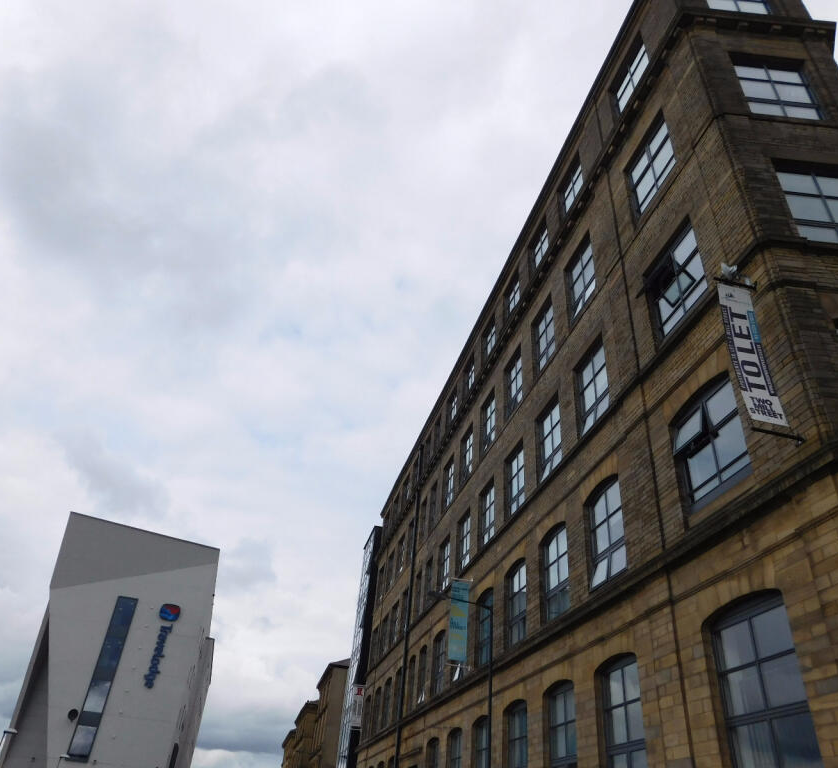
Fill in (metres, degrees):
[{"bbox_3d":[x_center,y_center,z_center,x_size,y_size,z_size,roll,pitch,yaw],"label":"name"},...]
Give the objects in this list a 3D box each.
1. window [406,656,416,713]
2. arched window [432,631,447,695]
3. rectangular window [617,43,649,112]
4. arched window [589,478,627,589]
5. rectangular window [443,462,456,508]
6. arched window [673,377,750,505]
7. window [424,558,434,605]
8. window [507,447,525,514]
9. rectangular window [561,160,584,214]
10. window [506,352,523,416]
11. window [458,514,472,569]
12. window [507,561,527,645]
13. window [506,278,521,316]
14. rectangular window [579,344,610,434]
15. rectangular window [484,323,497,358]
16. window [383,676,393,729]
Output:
[{"bbox_3d":[-0.254,13.635,30.849,0.180,2.240,1.365,11,-35,-9],"label":"window"},{"bbox_3d":[0.898,11.019,26.890,0.180,2.254,1.820,11,-35,-9],"label":"arched window"},{"bbox_3d":[5.950,-8.410,19.021,0.200,1.632,1.714,11,-35,-9],"label":"rectangular window"},{"bbox_3d":[4.309,3.362,15.416,0.180,2.163,1.680,11,-35,-9],"label":"arched window"},{"bbox_3d":[1.484,4.523,30.950,0.200,2.040,1.714,11,-35,-9],"label":"rectangular window"},{"bbox_3d":[5.129,1.075,11.898,0.200,1.870,1.748,11,-35,-9],"label":"arched window"},{"bbox_3d":[0.563,9.168,31.339,0.180,2.100,1.330,11,-35,-9],"label":"window"},{"bbox_3d":[3.180,3.096,21.851,0.200,2.006,1.680,11,-35,-9],"label":"window"},{"bbox_3d":[5.174,-6.643,22.689,0.180,1.435,1.575,11,-35,-9],"label":"rectangular window"},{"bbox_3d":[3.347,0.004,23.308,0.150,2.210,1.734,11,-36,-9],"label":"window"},{"bbox_3d":[1.864,6.132,26.381,0.200,2.006,1.680,11,-35,-9],"label":"window"},{"bbox_3d":[2.936,6.412,19.951,0.180,2.191,1.610,11,-35,-9],"label":"window"},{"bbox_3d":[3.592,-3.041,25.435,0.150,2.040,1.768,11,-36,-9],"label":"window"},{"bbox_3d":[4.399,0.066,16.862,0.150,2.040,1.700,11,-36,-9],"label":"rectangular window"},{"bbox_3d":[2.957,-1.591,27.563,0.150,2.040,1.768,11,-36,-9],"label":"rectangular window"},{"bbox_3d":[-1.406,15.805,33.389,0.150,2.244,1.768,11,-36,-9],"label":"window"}]

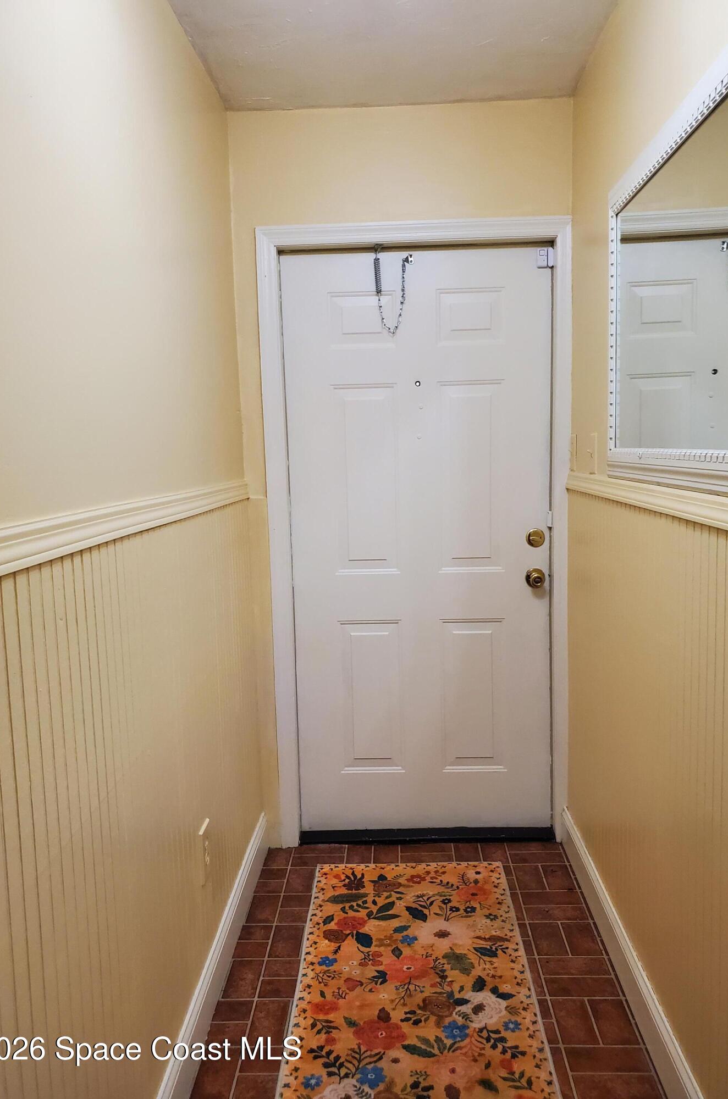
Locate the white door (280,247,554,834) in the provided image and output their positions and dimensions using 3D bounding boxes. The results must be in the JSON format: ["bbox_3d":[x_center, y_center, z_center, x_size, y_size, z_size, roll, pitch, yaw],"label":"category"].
[{"bbox_3d":[0.199,0.010,2.906,0.909,2.030,0.050,-1,7,2],"label":"white door"}]

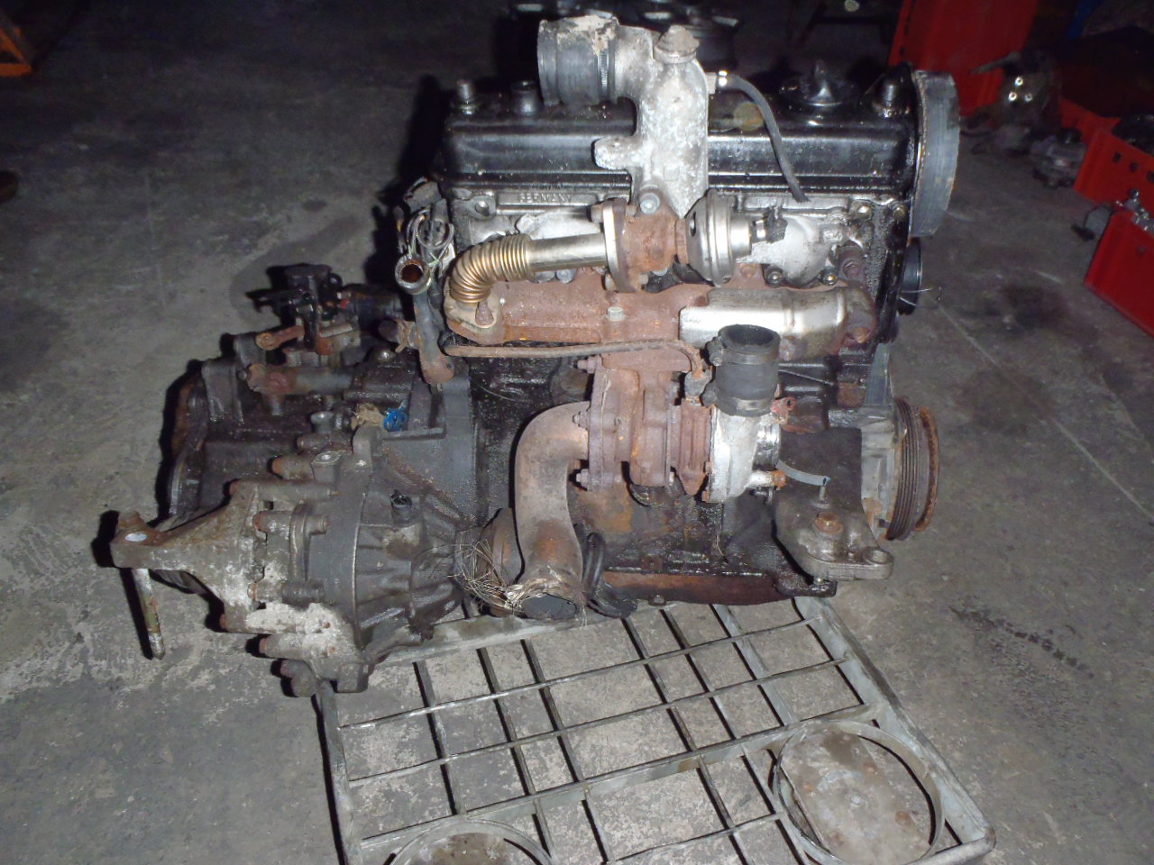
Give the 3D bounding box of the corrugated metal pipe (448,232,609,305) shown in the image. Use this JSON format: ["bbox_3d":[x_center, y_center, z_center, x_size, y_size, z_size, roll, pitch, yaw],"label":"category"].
[{"bbox_3d":[-0.038,-0.131,0.727,0.127,0.066,0.046,4,34,3],"label":"corrugated metal pipe"}]

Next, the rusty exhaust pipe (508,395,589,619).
[{"bbox_3d":[-0.024,0.067,0.809,0.067,0.170,0.126,2,33,0],"label":"rusty exhaust pipe"}]

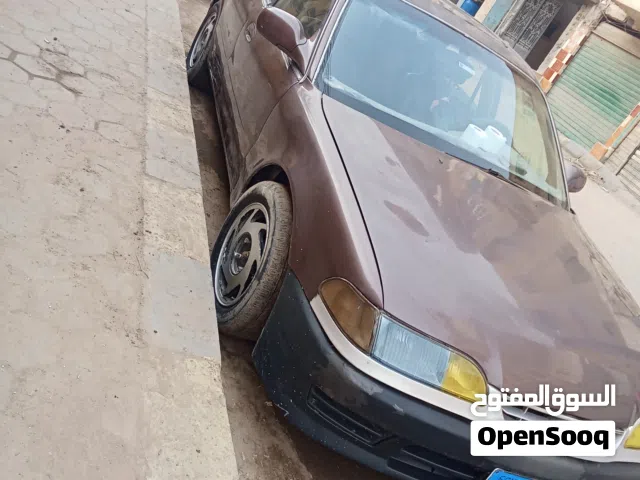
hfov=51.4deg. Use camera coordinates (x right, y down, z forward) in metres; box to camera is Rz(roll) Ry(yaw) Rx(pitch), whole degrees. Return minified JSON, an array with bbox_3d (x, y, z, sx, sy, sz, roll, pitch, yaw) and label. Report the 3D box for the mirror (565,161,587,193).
[{"bbox_3d":[1.248,-0.313,3.360,0.230,0.155,0.140,21,26,-26],"label":"mirror"}]

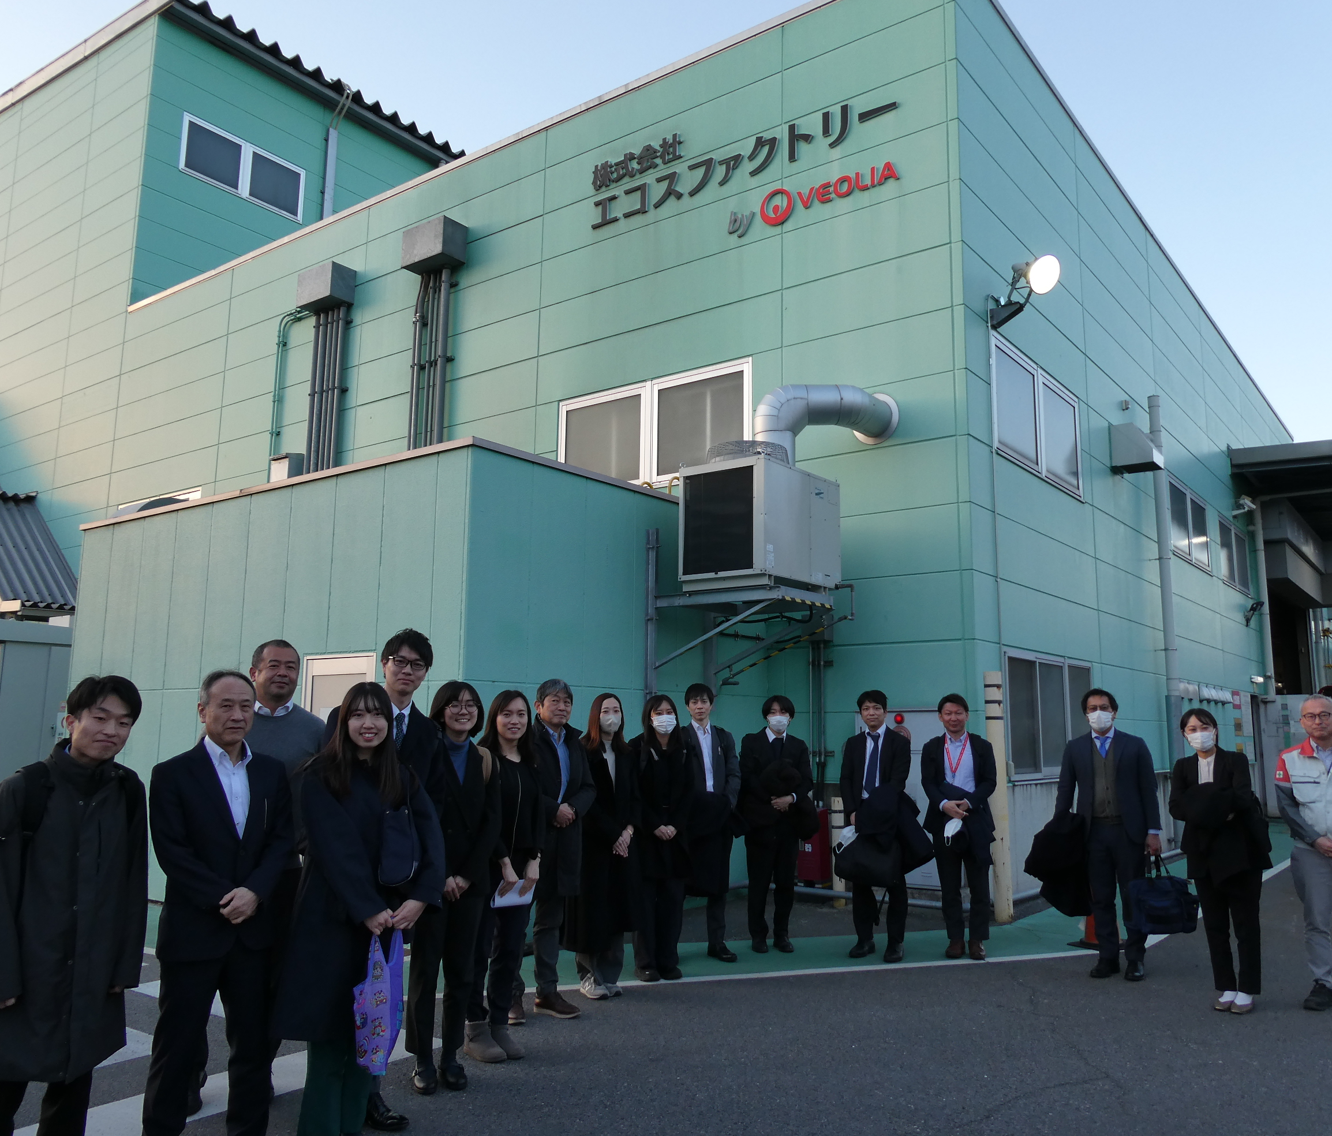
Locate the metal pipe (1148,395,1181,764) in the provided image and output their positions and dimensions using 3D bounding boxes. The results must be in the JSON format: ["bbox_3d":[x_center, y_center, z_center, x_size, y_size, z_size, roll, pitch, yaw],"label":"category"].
[{"bbox_3d":[6.483,0.538,13.571,0.190,5.790,0.190,-6,-11,38],"label":"metal pipe"}]

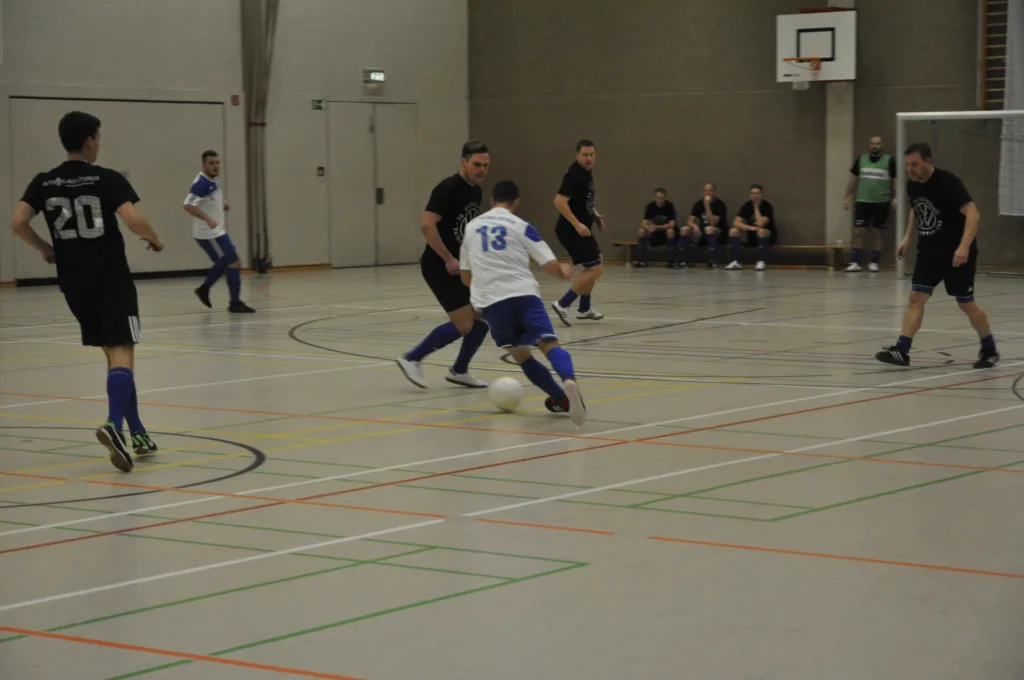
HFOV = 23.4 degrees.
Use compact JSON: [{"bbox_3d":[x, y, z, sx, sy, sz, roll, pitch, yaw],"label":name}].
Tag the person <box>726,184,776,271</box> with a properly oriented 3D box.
[{"bbox_3d":[3.372,-1.576,34.800,0.600,1.181,0.750,2,5,27],"label":"person"}]

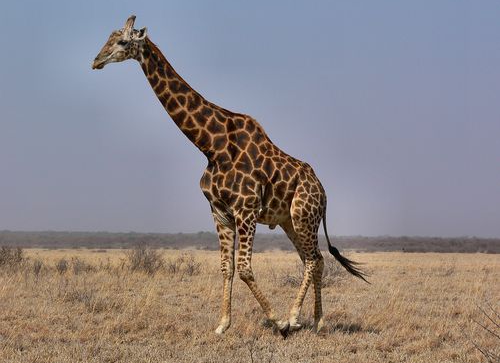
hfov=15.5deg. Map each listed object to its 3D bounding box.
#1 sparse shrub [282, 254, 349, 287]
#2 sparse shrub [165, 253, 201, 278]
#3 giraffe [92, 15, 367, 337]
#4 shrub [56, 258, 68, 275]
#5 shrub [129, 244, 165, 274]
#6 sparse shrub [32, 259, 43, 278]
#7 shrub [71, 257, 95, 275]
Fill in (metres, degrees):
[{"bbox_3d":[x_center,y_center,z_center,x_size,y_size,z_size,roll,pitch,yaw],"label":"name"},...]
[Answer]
[{"bbox_3d":[1.758,2.453,50.000,1.853,0.927,1.700,0,-2,0],"label":"sparse shrub"},{"bbox_3d":[-2.320,2.896,64.000,1.326,0.837,1.326,0,-2,0],"label":"sparse shrub"},{"bbox_3d":[-0.291,-0.085,26.000,3.950,4.530,0.950,1,-2,-11],"label":"giraffe"},{"bbox_3d":[-6.746,3.058,66.000,0.432,0.576,0.432,0,-2,0],"label":"shrub"},{"bbox_3d":[-3.780,2.812,67.000,1.315,1.169,1.315,0,-2,0],"label":"shrub"},{"bbox_3d":[-6.835,2.798,59.000,0.322,0.643,0.322,0,-2,0],"label":"sparse shrub"},{"bbox_3d":[-6.026,3.022,66.000,0.863,0.648,0.863,0,-2,0],"label":"shrub"}]

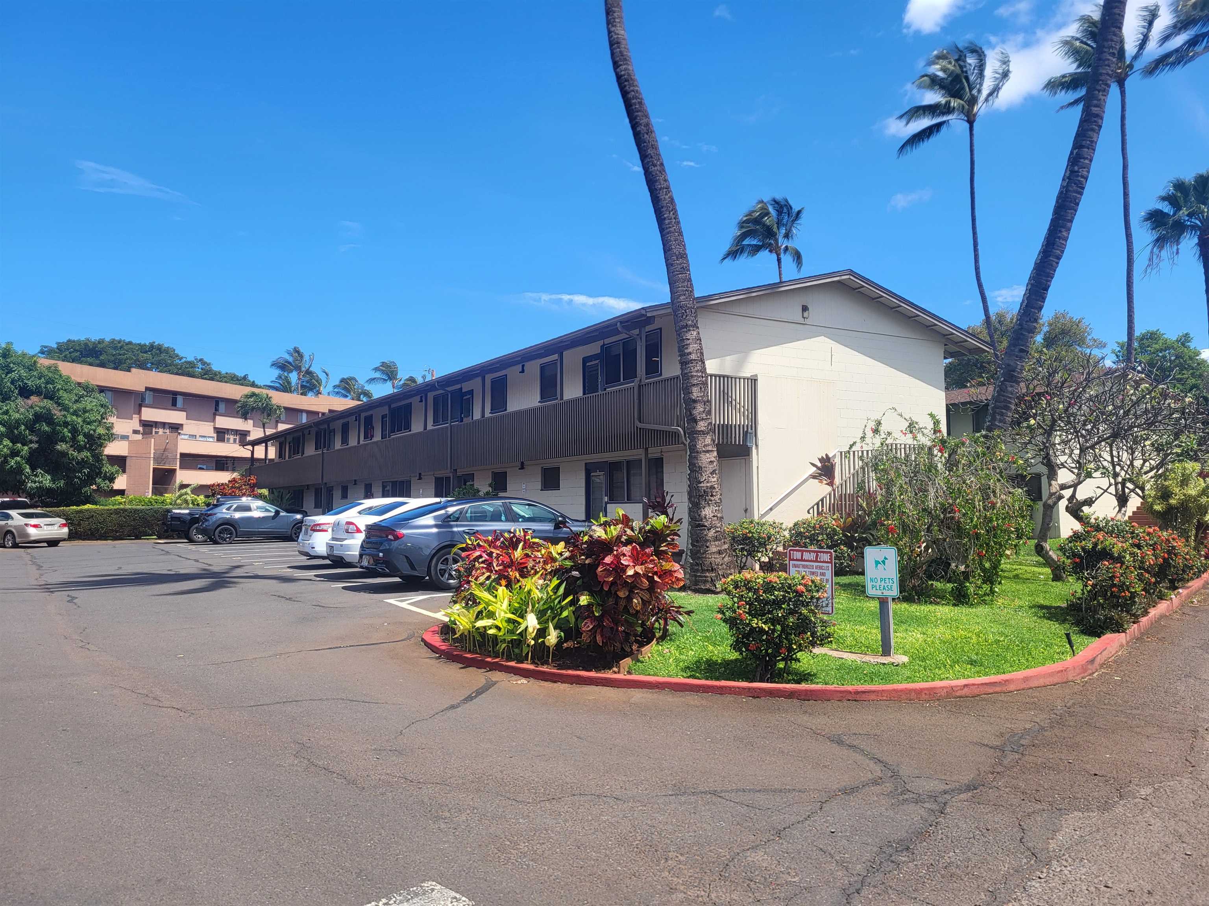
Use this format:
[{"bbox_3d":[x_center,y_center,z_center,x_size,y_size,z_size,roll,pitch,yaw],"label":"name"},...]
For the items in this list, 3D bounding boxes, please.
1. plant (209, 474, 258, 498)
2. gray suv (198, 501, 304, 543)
[{"bbox_3d":[-17.980,2.517,43.928,2.450,2.980,2.300,0,-3,0],"label":"plant"},{"bbox_3d":[-13.285,2.643,35.084,4.395,1.575,1.795,0,-3,-31],"label":"gray suv"}]

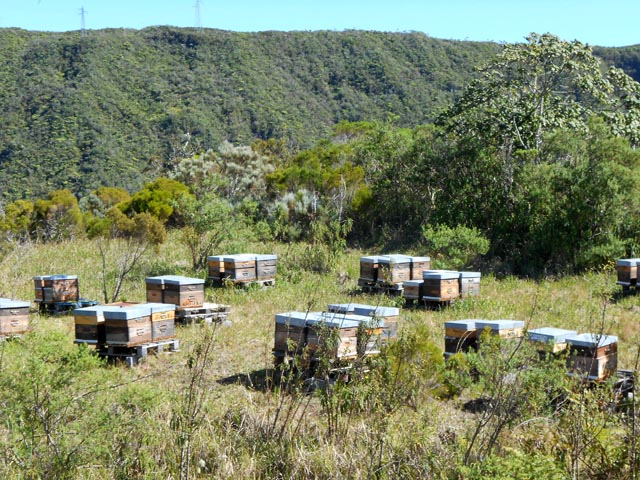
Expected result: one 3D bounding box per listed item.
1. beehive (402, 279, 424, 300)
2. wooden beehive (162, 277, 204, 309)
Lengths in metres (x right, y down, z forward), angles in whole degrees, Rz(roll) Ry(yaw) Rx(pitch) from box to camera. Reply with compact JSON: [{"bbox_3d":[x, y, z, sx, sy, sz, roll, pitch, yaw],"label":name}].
[{"bbox_3d":[2.027,0.984,26.740,0.562,0.370,0.467,-2,2,-41],"label":"beehive"},{"bbox_3d":[-2.434,0.948,23.919,0.540,0.490,0.450,-5,5,-42],"label":"wooden beehive"}]

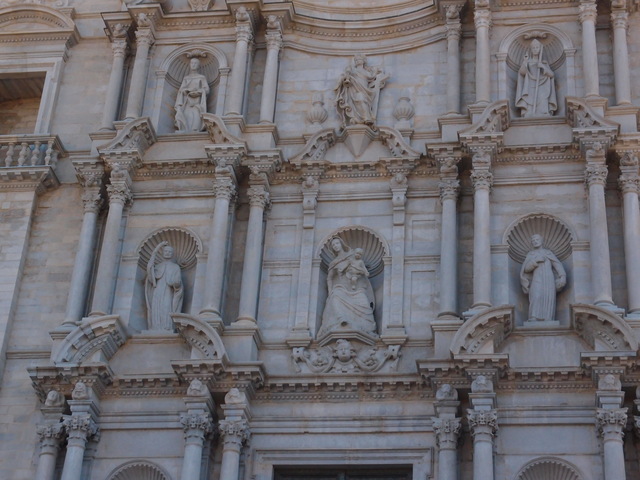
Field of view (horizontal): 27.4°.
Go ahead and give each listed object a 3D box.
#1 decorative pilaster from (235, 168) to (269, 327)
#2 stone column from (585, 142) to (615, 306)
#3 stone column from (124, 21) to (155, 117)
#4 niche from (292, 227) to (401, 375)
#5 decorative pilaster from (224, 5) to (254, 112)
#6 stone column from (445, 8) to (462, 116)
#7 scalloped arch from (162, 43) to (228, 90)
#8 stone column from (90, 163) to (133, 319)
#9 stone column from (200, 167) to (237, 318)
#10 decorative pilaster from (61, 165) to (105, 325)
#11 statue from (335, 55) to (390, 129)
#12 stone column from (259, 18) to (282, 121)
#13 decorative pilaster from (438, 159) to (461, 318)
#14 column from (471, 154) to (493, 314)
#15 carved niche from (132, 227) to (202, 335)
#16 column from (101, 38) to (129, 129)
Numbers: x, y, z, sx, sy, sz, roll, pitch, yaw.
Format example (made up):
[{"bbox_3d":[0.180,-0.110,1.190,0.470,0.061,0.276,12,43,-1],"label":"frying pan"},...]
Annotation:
[{"bbox_3d":[-1.778,0.167,35.483,0.600,4.705,0.600,-2,-32,9],"label":"decorative pilaster"},{"bbox_3d":[7.180,-0.434,33.741,0.620,4.778,0.620,-2,-32,9],"label":"stone column"},{"bbox_3d":[-5.378,-5.114,39.089,0.550,3.740,0.550,-2,-32,9],"label":"stone column"},{"bbox_3d":[0.822,1.552,34.989,2.750,4.434,1.350,-2,-32,9],"label":"niche"},{"bbox_3d":[-2.523,-5.507,41.044,0.497,3.973,0.516,-2,-27,10],"label":"decorative pilaster"},{"bbox_3d":[4.080,-5.476,40.364,0.497,3.973,0.516,-2,-27,10],"label":"stone column"},{"bbox_3d":[-3.709,-5.321,39.867,1.950,1.167,0.900,-2,-32,9],"label":"scalloped arch"},{"bbox_3d":[-6.090,0.108,38.246,0.584,4.868,0.604,-2,-27,10],"label":"stone column"},{"bbox_3d":[-2.933,0.011,37.698,0.584,4.868,0.604,-2,-27,10],"label":"stone column"},{"bbox_3d":[-6.943,0.330,38.922,0.584,4.995,0.604,-2,-27,10],"label":"decorative pilaster"},{"bbox_3d":[1.188,-4.349,38.033,1.400,2.498,0.800,-2,-32,9],"label":"statue"},{"bbox_3d":[-1.520,-5.303,41.336,0.497,3.973,0.516,-2,-27,10],"label":"stone column"},{"bbox_3d":[3.679,0.001,37.078,0.584,4.995,0.604,-2,-27,10],"label":"decorative pilaster"},{"bbox_3d":[4.501,-0.219,36.407,0.584,4.868,0.604,-2,-27,10],"label":"column"},{"bbox_3d":[-4.025,1.265,35.822,1.850,3.363,0.900,-2,-32,9],"label":"carved niche"},{"bbox_3d":[-6.212,-4.725,39.613,0.520,3.530,0.520,-2,-32,9],"label":"column"}]

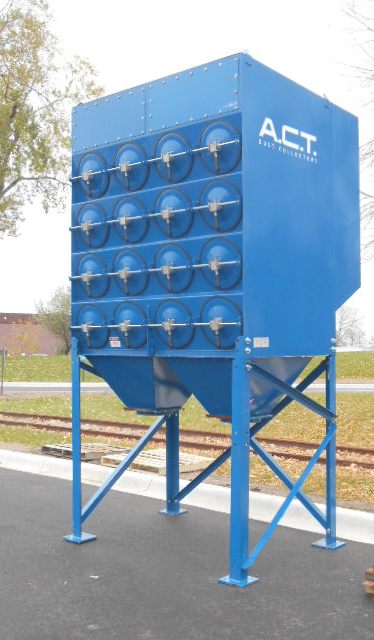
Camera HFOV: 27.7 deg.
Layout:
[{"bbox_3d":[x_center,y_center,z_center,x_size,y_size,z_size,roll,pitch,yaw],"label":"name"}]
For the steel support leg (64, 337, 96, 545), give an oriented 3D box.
[{"bbox_3d":[-0.936,1.030,6.652,0.195,1.754,0.195,-2,-2,40],"label":"steel support leg"}]

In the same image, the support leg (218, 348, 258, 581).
[{"bbox_3d":[0.413,1.101,5.883,0.215,1.800,0.215,-2,-3,41],"label":"support leg"}]

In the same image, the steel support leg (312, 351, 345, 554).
[{"bbox_3d":[1.284,1.134,6.883,0.215,1.800,0.215,-2,-3,41],"label":"steel support leg"}]

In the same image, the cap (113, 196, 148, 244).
[{"bbox_3d":[-0.474,-0.818,6.211,0.399,0.399,0.090,-2,-2,40],"label":"cap"}]

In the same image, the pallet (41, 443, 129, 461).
[{"bbox_3d":[-1.421,1.903,11.011,1.000,0.120,0.980,-2,-3,43],"label":"pallet"}]

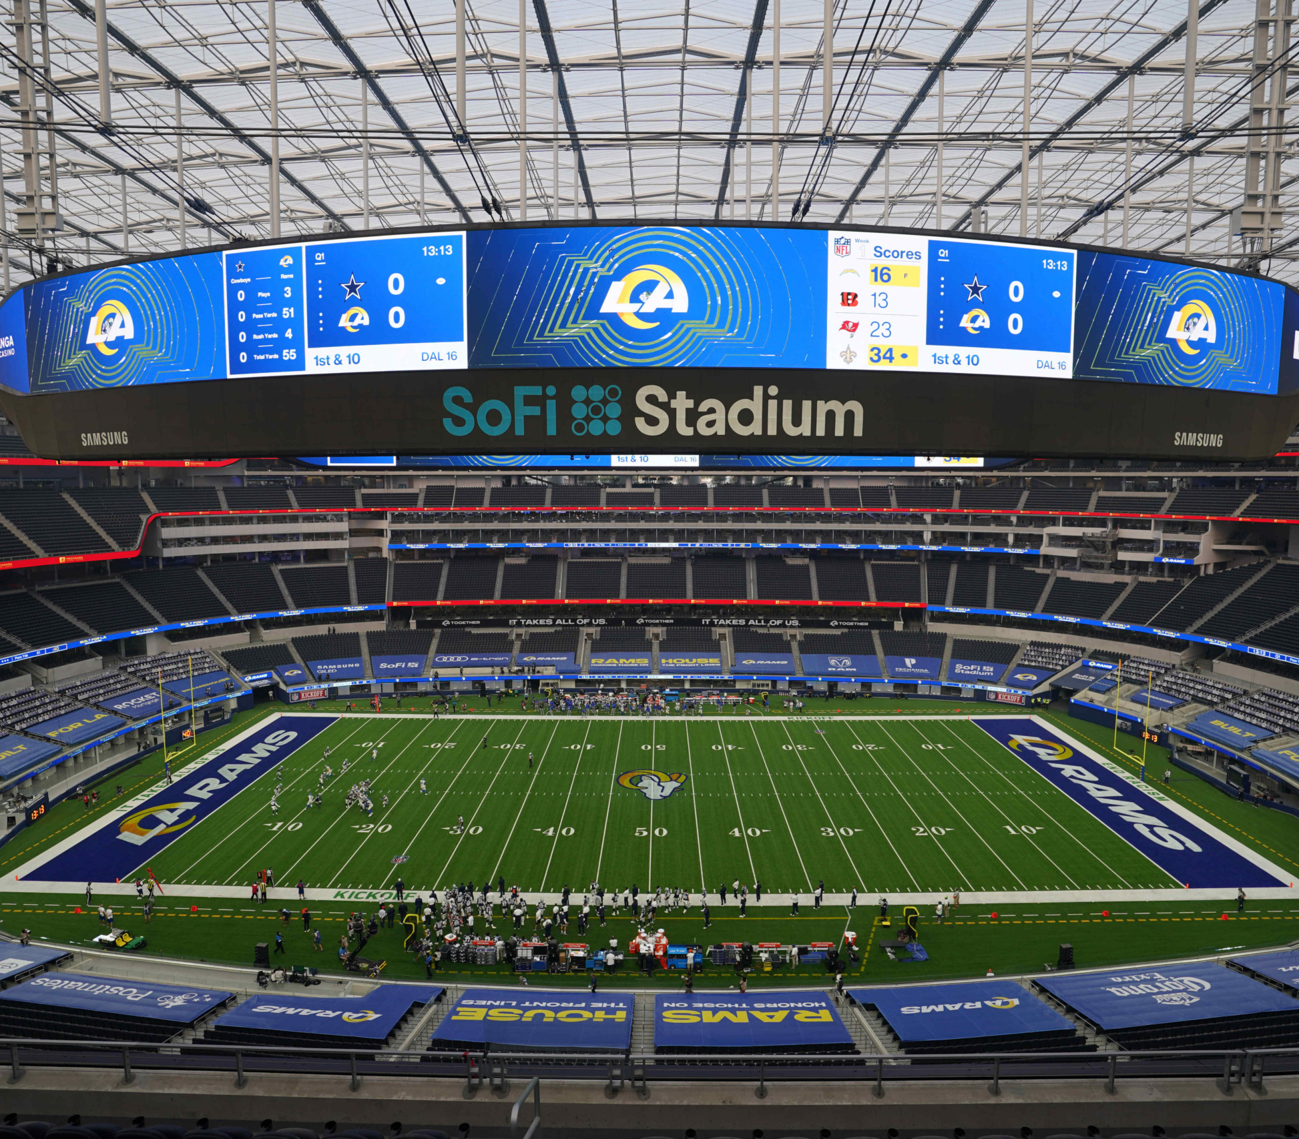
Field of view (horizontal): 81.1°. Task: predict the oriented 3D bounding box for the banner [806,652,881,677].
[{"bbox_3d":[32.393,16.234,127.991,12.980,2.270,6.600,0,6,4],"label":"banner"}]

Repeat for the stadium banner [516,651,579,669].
[{"bbox_3d":[-17.570,16.370,133.900,12.200,0.350,7.290,2,21,3],"label":"stadium banner"}]

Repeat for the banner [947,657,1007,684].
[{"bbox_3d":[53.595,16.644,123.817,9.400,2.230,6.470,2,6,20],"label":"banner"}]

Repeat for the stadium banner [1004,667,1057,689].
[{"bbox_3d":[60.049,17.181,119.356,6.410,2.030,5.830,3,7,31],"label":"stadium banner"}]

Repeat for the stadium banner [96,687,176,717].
[{"bbox_3d":[-69.780,18.480,104.710,6.380,0.350,8.460,15,8,9],"label":"stadium banner"}]

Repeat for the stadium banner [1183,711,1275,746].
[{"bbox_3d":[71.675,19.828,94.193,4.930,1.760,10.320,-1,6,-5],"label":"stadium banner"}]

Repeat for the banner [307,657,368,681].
[{"bbox_3d":[-52.120,16.860,126.930,8.440,0.350,8.040,-1,20,-27],"label":"banner"}]

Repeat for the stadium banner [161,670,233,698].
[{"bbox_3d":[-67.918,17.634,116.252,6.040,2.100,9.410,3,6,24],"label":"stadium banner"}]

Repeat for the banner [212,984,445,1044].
[{"bbox_3d":[-18.280,25.470,43.650,11.230,0.350,7.320,2,-10,-1],"label":"banner"}]

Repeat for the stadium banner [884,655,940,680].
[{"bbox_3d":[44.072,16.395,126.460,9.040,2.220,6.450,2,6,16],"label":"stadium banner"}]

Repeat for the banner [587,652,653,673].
[{"bbox_3d":[-5.040,16.570,133.900,11.090,0.350,7.480,0,22,0],"label":"banner"}]

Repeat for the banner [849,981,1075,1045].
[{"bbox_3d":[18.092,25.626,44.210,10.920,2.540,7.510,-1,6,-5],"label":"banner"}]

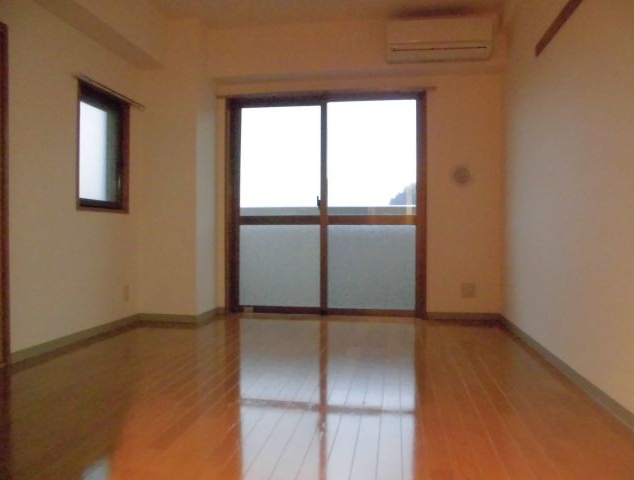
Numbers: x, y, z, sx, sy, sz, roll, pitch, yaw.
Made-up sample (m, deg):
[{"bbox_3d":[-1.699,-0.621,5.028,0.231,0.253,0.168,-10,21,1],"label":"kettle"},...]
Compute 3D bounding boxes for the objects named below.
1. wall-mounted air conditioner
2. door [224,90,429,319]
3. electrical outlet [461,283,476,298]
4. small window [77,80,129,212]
[{"bbox_3d":[0.932,-1.528,3.712,0.775,0.268,0.200,0,0,9],"label":"wall-mounted air conditioner"},{"bbox_3d":[0.060,-0.297,4.155,1.740,1.920,0.110,0,0,9],"label":"door"},{"bbox_3d":[1.247,0.417,3.941,0.118,0.118,0.014,0,0,9],"label":"electrical outlet"},{"bbox_3d":[-1.517,-0.612,3.390,0.100,0.850,0.620,0,0,9],"label":"small window"}]

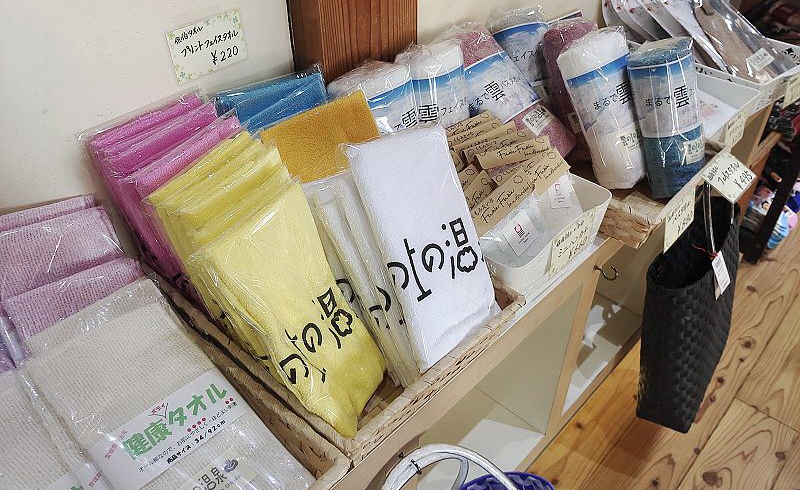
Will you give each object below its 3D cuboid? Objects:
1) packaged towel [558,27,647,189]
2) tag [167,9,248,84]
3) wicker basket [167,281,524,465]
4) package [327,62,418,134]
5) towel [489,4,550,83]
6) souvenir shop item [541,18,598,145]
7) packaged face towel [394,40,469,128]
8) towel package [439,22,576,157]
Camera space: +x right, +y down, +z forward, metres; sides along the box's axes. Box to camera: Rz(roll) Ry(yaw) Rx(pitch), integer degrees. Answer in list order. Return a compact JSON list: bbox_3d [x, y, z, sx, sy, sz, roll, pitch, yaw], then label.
[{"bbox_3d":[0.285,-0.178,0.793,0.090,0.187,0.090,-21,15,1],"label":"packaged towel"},{"bbox_3d":[-0.201,-0.211,0.615,0.004,0.054,0.088,31,49,33],"label":"tag"},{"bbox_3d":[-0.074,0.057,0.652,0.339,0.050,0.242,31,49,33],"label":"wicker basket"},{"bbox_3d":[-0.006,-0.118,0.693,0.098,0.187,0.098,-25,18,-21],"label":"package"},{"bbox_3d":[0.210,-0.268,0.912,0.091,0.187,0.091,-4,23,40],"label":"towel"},{"bbox_3d":[0.290,-0.245,0.898,0.089,0.187,0.089,-13,20,21],"label":"souvenir shop item"},{"bbox_3d":[0.068,-0.165,0.771,0.091,0.187,0.091,-11,19,19],"label":"packaged face towel"},{"bbox_3d":[0.156,-0.212,0.826,0.204,0.096,0.096,49,17,-4],"label":"towel package"}]

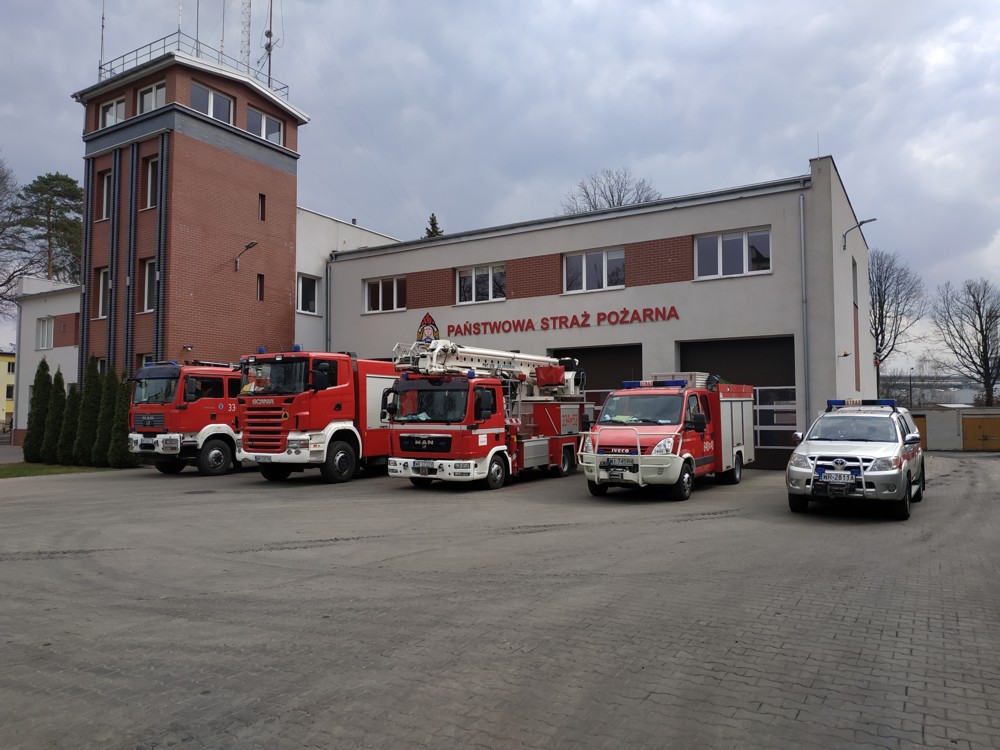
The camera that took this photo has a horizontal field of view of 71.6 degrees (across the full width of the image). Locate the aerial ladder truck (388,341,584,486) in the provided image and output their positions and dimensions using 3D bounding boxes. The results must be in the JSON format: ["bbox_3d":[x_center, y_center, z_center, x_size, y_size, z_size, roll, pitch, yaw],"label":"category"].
[{"bbox_3d":[-0.077,1.018,17.334,2.450,3.200,7.200,-2,-4,31],"label":"aerial ladder truck"}]

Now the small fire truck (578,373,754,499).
[{"bbox_3d":[3.877,1.248,15.471,2.250,2.550,6.550,-2,-4,31],"label":"small fire truck"}]

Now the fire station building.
[{"bbox_3d":[4.834,-1.231,30.337,19.300,9.100,15.400,-2,-4,31],"label":"fire station building"}]

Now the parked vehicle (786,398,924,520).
[{"bbox_3d":[6.949,1.497,13.401,1.950,2.000,5.300,-2,-4,34],"label":"parked vehicle"}]

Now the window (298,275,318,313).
[{"bbox_3d":[-7.797,-3.280,28.255,0.140,1.520,1.080,-2,-4,31],"label":"window"}]

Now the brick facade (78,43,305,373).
[{"bbox_3d":[-11.701,-3.795,26.344,5.500,13.800,5.500,-2,-4,31],"label":"brick facade"}]

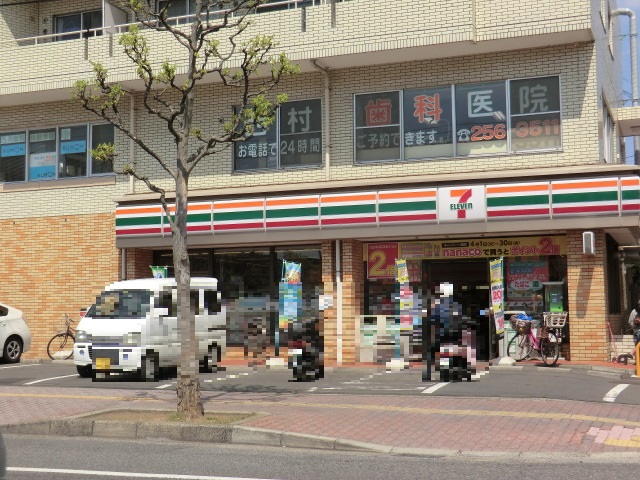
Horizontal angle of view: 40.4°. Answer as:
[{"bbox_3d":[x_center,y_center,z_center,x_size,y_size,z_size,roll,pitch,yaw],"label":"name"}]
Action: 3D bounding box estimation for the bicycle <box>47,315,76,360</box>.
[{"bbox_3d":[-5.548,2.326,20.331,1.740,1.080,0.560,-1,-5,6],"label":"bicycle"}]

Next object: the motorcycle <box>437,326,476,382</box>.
[{"bbox_3d":[2.289,1.835,14.670,0.650,1.020,1.720,-2,-5,19],"label":"motorcycle"}]

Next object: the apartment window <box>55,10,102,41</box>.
[{"bbox_3d":[-5.917,-4.729,21.581,1.630,1.840,0.120,-2,-5,19],"label":"apartment window"}]

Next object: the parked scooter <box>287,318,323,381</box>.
[{"bbox_3d":[-0.265,1.874,15.152,0.660,1.060,1.750,-2,-5,11],"label":"parked scooter"}]

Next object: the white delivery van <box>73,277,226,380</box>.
[{"bbox_3d":[-3.235,1.669,16.970,1.475,1.880,3.395,-2,-5,20],"label":"white delivery van"}]

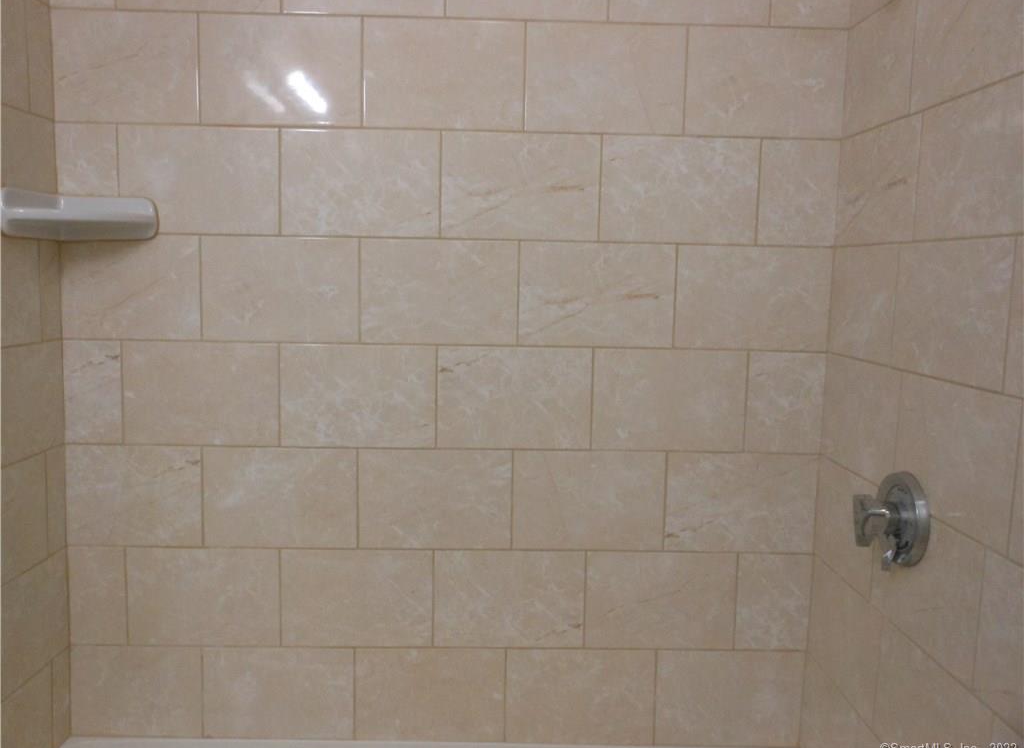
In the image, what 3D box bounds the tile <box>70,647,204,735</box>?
[{"bbox_3d":[-0.750,0.636,1.662,0.259,0.188,0.010,1,6,-2],"label":"tile"}]

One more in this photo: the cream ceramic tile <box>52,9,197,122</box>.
[{"bbox_3d":[-0.716,-0.570,1.544,0.264,0.200,0.010,1,6,-2],"label":"cream ceramic tile"}]

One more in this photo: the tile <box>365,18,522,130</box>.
[{"bbox_3d":[-0.133,-0.571,1.581,0.304,0.203,0.009,1,5,-1],"label":"tile"}]

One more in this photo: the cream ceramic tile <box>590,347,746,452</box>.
[{"bbox_3d":[0.313,0.052,1.651,0.304,0.203,0.009,1,5,-1],"label":"cream ceramic tile"}]

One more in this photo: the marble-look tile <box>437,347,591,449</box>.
[{"bbox_3d":[0.005,0.048,1.625,0.301,0.200,0.010,1,7,-1],"label":"marble-look tile"}]

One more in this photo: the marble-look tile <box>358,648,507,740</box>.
[{"bbox_3d":[-0.166,0.654,1.693,0.301,0.197,0.010,1,7,-1],"label":"marble-look tile"}]

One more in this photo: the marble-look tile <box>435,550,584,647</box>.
[{"bbox_3d":[-0.005,0.452,1.665,0.301,0.200,0.010,1,6,-2],"label":"marble-look tile"}]

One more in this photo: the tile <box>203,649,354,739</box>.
[{"bbox_3d":[-0.472,0.650,1.691,0.304,0.197,0.009,1,5,-1],"label":"tile"}]

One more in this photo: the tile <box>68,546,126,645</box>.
[{"bbox_3d":[-0.831,0.442,1.663,0.115,0.203,0.009,1,5,-1],"label":"tile"}]

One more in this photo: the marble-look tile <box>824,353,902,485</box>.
[{"bbox_3d":[0.630,0.079,1.505,0.009,0.202,0.300,1,5,-1],"label":"marble-look tile"}]

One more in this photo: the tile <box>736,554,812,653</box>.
[{"bbox_3d":[0.528,0.463,1.681,0.148,0.200,0.010,1,6,-2],"label":"tile"}]

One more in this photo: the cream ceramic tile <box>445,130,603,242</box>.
[{"bbox_3d":[0.015,-0.363,1.605,0.304,0.203,0.009,1,5,-1],"label":"cream ceramic tile"}]

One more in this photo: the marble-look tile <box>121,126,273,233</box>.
[{"bbox_3d":[-0.588,-0.365,1.563,0.301,0.200,0.010,1,7,-1],"label":"marble-look tile"}]

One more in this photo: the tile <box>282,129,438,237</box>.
[{"bbox_3d":[-0.287,-0.361,1.576,0.301,0.200,0.010,1,6,-2],"label":"tile"}]

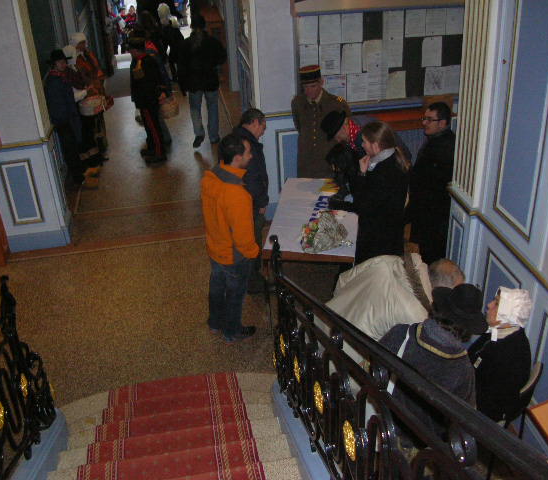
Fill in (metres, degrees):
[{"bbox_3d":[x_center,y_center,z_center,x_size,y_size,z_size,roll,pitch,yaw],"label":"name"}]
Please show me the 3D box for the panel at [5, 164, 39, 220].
[{"bbox_3d":[-2.543,-0.483,6.518,0.240,0.590,0.030,-7,29,-6],"label":"panel"}]

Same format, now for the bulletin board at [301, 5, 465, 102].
[{"bbox_3d":[1.088,-1.822,6.436,1.750,0.920,0.050,-7,29,-6],"label":"bulletin board"}]

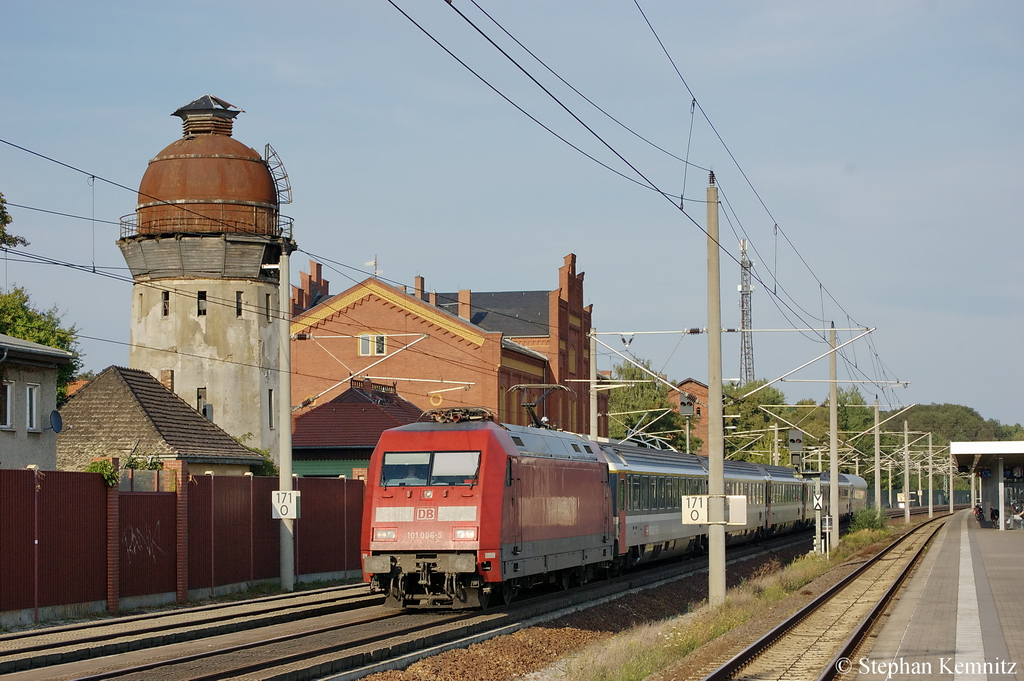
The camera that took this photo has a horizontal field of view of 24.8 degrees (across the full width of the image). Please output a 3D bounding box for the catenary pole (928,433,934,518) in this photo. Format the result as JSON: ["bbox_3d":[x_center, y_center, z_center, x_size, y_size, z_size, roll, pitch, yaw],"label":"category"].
[{"bbox_3d":[48.317,15.550,268.550,0.420,9.893,0.420,-1,-4,11],"label":"catenary pole"}]

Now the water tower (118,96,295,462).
[{"bbox_3d":[-15.223,-0.922,116.315,8.800,22.820,8.800,-1,-4,11],"label":"water tower"}]

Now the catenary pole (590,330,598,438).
[{"bbox_3d":[4.406,5.163,124.429,0.380,11.636,0.380,-1,-4,11],"label":"catenary pole"}]

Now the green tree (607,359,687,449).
[{"bbox_3d":[11.878,8.779,199.853,8.200,14.495,8.200,-1,-4,11],"label":"green tree"}]

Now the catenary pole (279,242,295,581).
[{"bbox_3d":[-6.498,2.170,67.304,0.390,10.108,0.390,0,-4,0],"label":"catenary pole"}]

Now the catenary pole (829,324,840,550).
[{"bbox_3d":[16.914,5.068,122.228,0.420,11.846,0.420,-1,-4,11],"label":"catenary pole"}]

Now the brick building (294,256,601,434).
[{"bbox_3d":[-4.415,3.637,151.663,17.300,18.311,42.000,-1,-4,11],"label":"brick building"}]

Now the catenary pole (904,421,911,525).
[{"bbox_3d":[38.632,12.862,227.640,0.420,10.094,0.420,-1,-4,11],"label":"catenary pole"}]

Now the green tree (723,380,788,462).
[{"bbox_3d":[29.761,13.223,284.741,9.000,16.689,9.000,-1,-4,11],"label":"green tree"}]

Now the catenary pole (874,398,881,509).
[{"bbox_3d":[27.956,9.447,178.259,0.400,10.333,0.400,-1,-4,11],"label":"catenary pole"}]

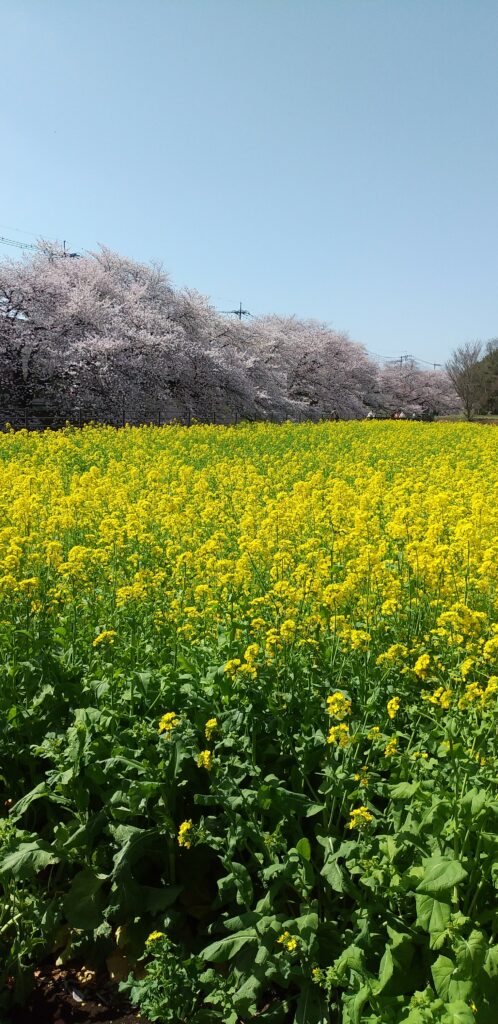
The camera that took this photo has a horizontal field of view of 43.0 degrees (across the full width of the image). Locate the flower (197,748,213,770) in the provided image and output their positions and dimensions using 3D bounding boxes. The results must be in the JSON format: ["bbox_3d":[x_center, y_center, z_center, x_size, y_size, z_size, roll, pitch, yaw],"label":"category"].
[{"bbox_3d":[-0.130,0.725,1.850,0.048,0.058,0.050,0,9,0],"label":"flower"}]

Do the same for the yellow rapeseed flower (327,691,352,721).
[{"bbox_3d":[0.279,0.600,1.950,0.078,0.080,0.075,0,9,0],"label":"yellow rapeseed flower"}]

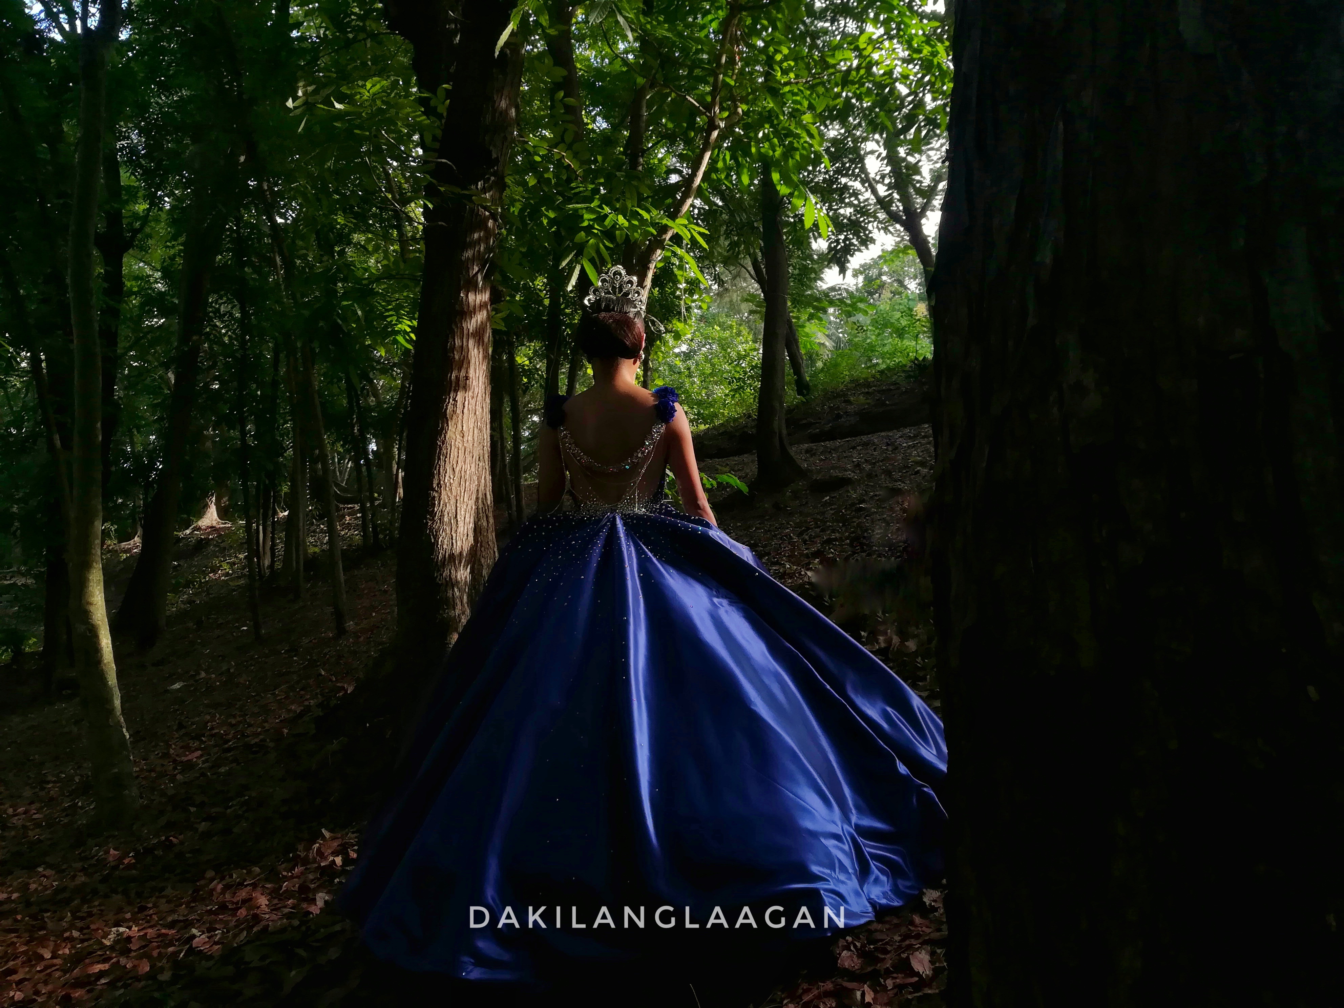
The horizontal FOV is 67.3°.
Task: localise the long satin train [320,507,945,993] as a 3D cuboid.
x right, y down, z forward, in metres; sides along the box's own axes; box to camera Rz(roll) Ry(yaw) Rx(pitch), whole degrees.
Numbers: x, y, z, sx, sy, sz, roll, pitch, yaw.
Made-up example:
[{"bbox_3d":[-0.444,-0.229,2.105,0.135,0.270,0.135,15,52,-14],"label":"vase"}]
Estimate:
[{"bbox_3d":[-0.030,0.510,2.720,1.600,1.020,1.250,0,3,0],"label":"long satin train"}]

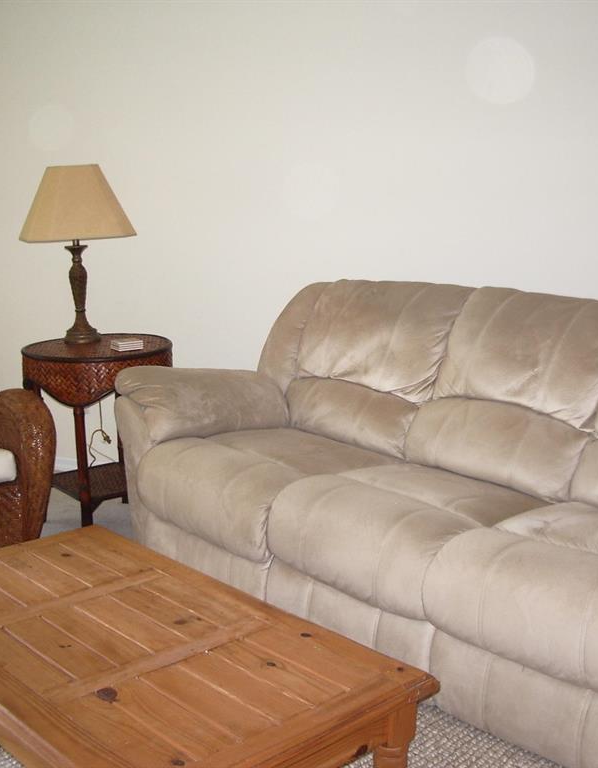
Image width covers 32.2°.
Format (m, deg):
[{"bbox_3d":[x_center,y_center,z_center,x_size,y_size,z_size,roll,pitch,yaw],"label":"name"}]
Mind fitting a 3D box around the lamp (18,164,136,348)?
[{"bbox_3d":[-0.837,-0.492,3.914,0.400,0.665,0.400,-6,13,-23],"label":"lamp"}]

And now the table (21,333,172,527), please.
[{"bbox_3d":[-0.739,0.193,3.915,0.555,0.680,0.555,-1,12,0],"label":"table"}]

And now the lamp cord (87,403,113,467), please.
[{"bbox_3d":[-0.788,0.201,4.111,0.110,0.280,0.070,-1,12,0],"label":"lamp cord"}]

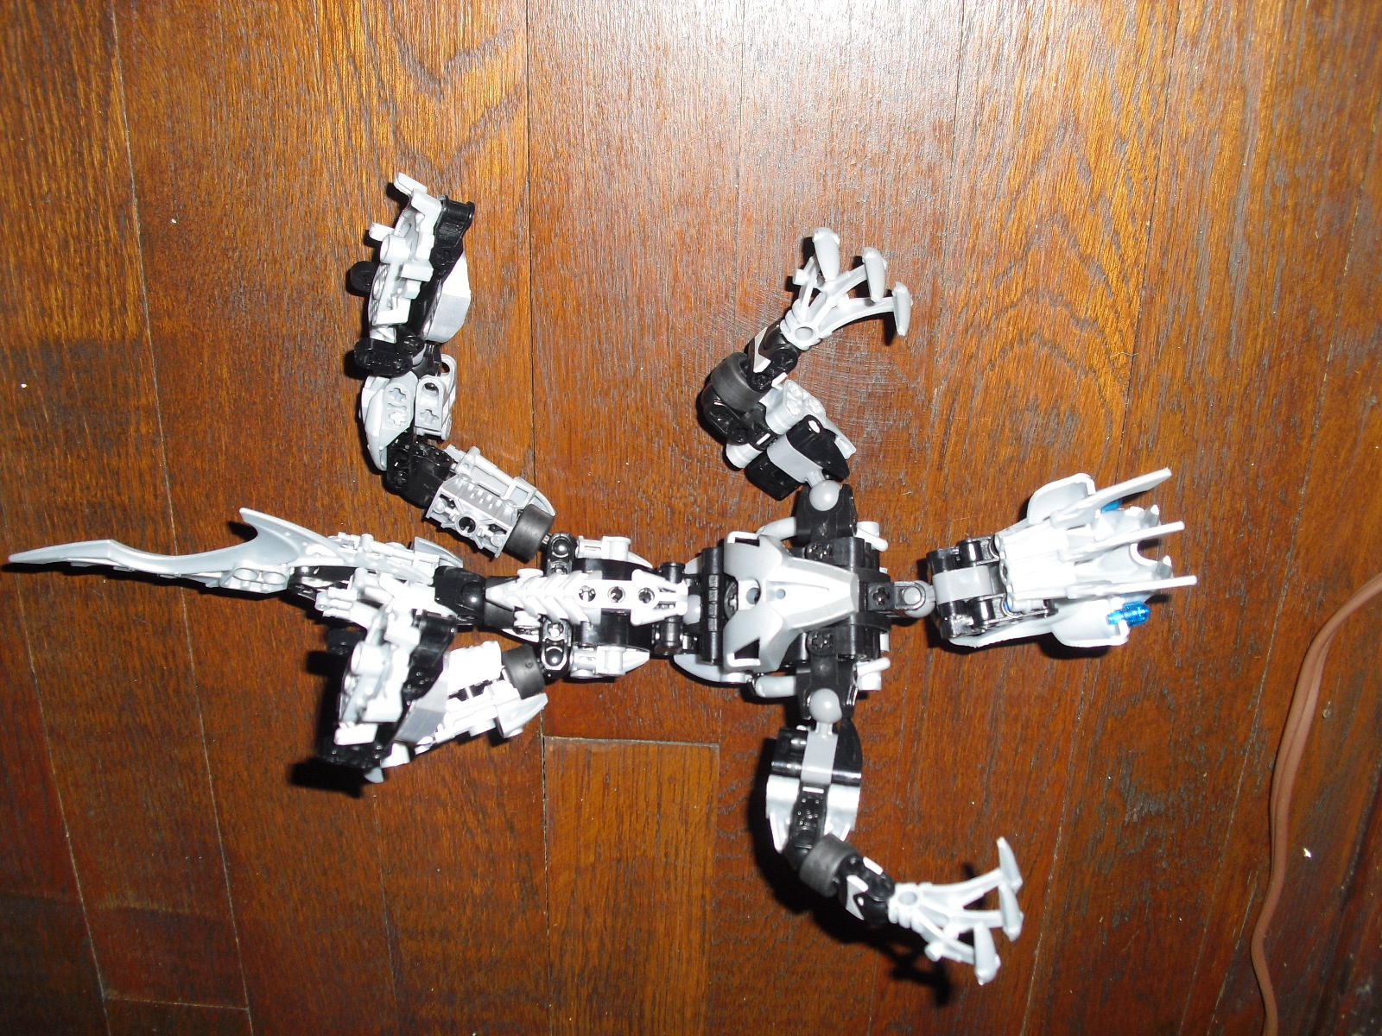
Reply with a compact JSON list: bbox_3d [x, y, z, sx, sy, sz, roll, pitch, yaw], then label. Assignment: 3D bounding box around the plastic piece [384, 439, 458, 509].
[{"bbox_3d":[-0.078,-0.013,0.415,0.018,0.014,0.015,23,114,-6],"label":"plastic piece"}]

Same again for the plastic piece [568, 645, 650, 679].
[{"bbox_3d":[-0.022,0.040,0.399,0.022,0.011,0.009,0,76,0],"label":"plastic piece"}]

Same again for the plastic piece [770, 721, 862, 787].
[{"bbox_3d":[0.033,0.064,0.386,0.024,0.014,0.017,8,76,2],"label":"plastic piece"}]

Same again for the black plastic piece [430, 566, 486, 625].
[{"bbox_3d":[-0.066,0.022,0.406,0.015,0.013,0.015,7,114,2],"label":"black plastic piece"}]

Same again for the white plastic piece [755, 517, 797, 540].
[{"bbox_3d":[0.024,0.003,0.399,0.011,0.006,0.006,-5,76,-1],"label":"white plastic piece"}]

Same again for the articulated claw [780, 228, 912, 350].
[{"bbox_3d":[0.037,-0.054,0.368,0.033,0.017,0.032,35,116,-24],"label":"articulated claw"}]

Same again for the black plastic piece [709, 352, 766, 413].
[{"bbox_3d":[0.013,-0.038,0.401,0.009,0.014,0.014,-43,90,16],"label":"black plastic piece"}]

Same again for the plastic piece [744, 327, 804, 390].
[{"bbox_3d":[0.023,-0.044,0.397,0.015,0.010,0.013,-36,107,18],"label":"plastic piece"}]

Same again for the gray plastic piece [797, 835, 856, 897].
[{"bbox_3d":[0.037,0.094,0.387,0.009,0.014,0.014,36,90,18],"label":"gray plastic piece"}]

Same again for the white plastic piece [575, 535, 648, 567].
[{"bbox_3d":[-0.022,0.010,0.408,0.021,0.015,0.009,2,99,1],"label":"white plastic piece"}]

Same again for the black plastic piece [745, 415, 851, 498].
[{"bbox_3d":[0.030,-0.017,0.405,0.017,0.013,0.024,34,112,-10],"label":"black plastic piece"}]

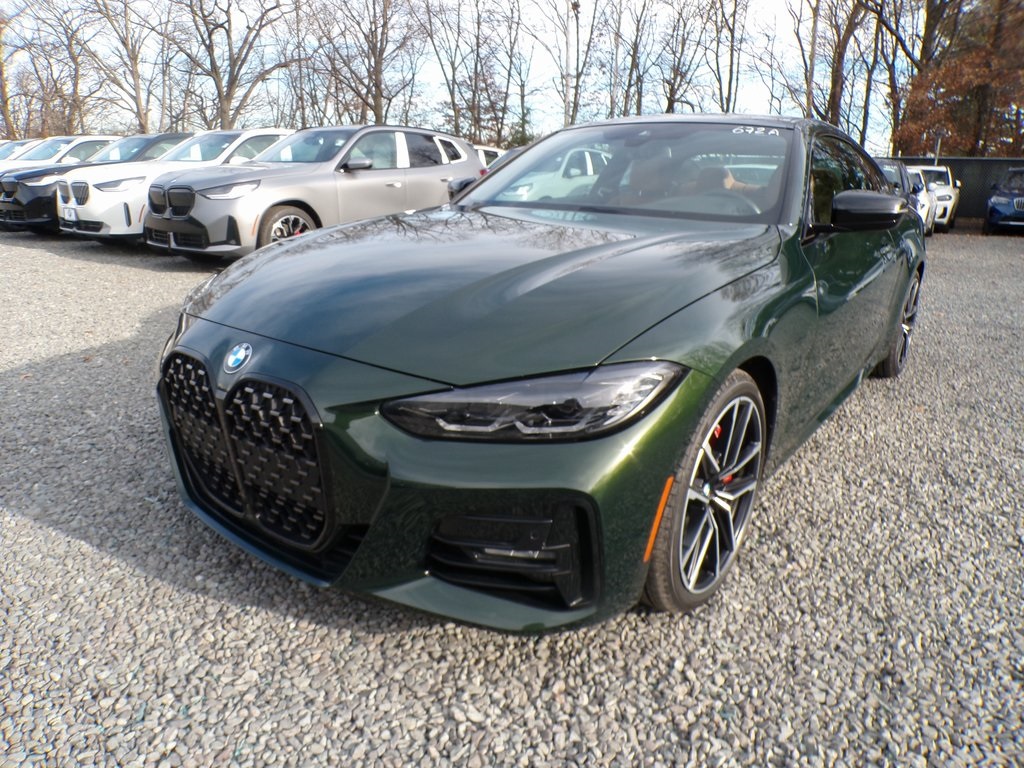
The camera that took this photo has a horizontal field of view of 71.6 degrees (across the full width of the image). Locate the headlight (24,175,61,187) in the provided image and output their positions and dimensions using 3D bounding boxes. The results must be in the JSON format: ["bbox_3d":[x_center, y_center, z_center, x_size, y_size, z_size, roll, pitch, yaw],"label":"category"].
[{"bbox_3d":[-7.053,-3.058,10.660,0.640,0.200,0.260,1,17,0],"label":"headlight"}]

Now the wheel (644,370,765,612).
[{"bbox_3d":[0.465,0.262,1.911,0.235,0.660,0.660,14,21,36],"label":"wheel"}]

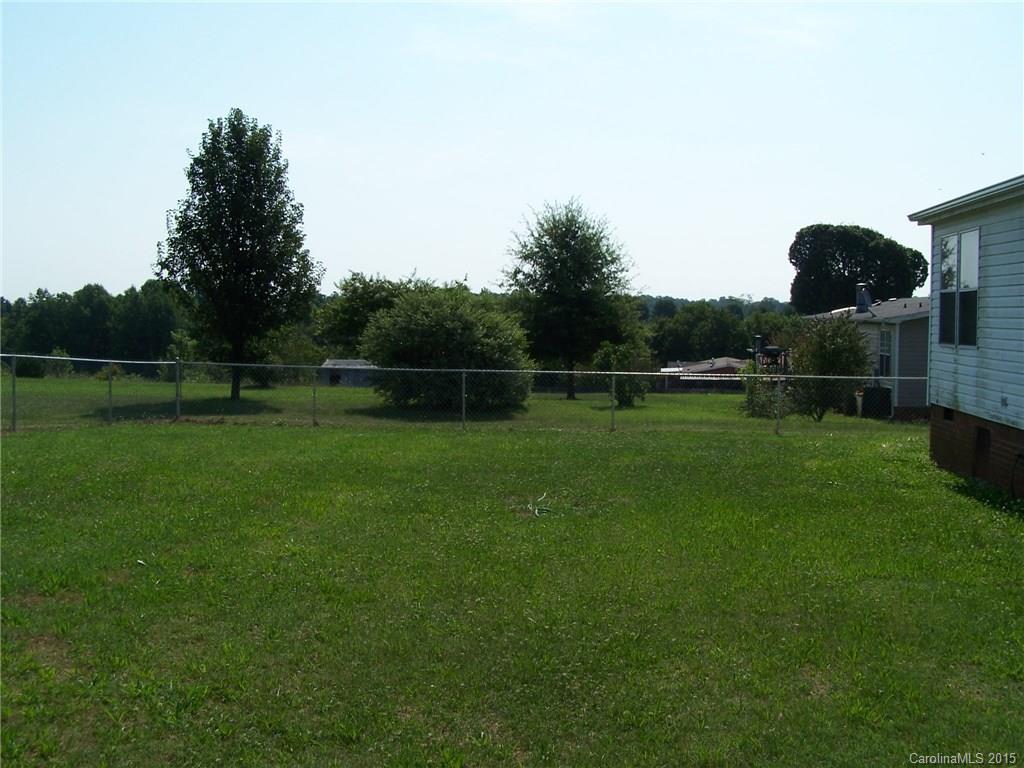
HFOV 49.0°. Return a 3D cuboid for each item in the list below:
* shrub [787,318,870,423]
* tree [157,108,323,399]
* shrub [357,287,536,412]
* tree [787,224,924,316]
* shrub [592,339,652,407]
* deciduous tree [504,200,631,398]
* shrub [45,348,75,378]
[{"bbox_3d":[8.036,-0.389,28.539,1.970,2.644,1.872,0,4,0],"label":"shrub"},{"bbox_3d":[-7.956,-3.773,32.819,4.701,8.420,4.466,0,4,0],"label":"tree"},{"bbox_3d":[-1.807,-0.959,31.006,4.602,3.338,4.372,0,4,0],"label":"shrub"},{"bbox_3d":[18.400,-3.998,59.867,7.129,8.927,6.772,0,4,0],"label":"tree"},{"bbox_3d":[3.102,-0.307,31.552,1.634,1.940,1.552,0,4,0],"label":"shrub"},{"bbox_3d":[1.723,-2.605,34.904,3.795,6.131,3.605,0,4,0],"label":"deciduous tree"},{"bbox_3d":[-18.537,-0.819,46.051,1.192,1.271,1.133,0,4,0],"label":"shrub"}]

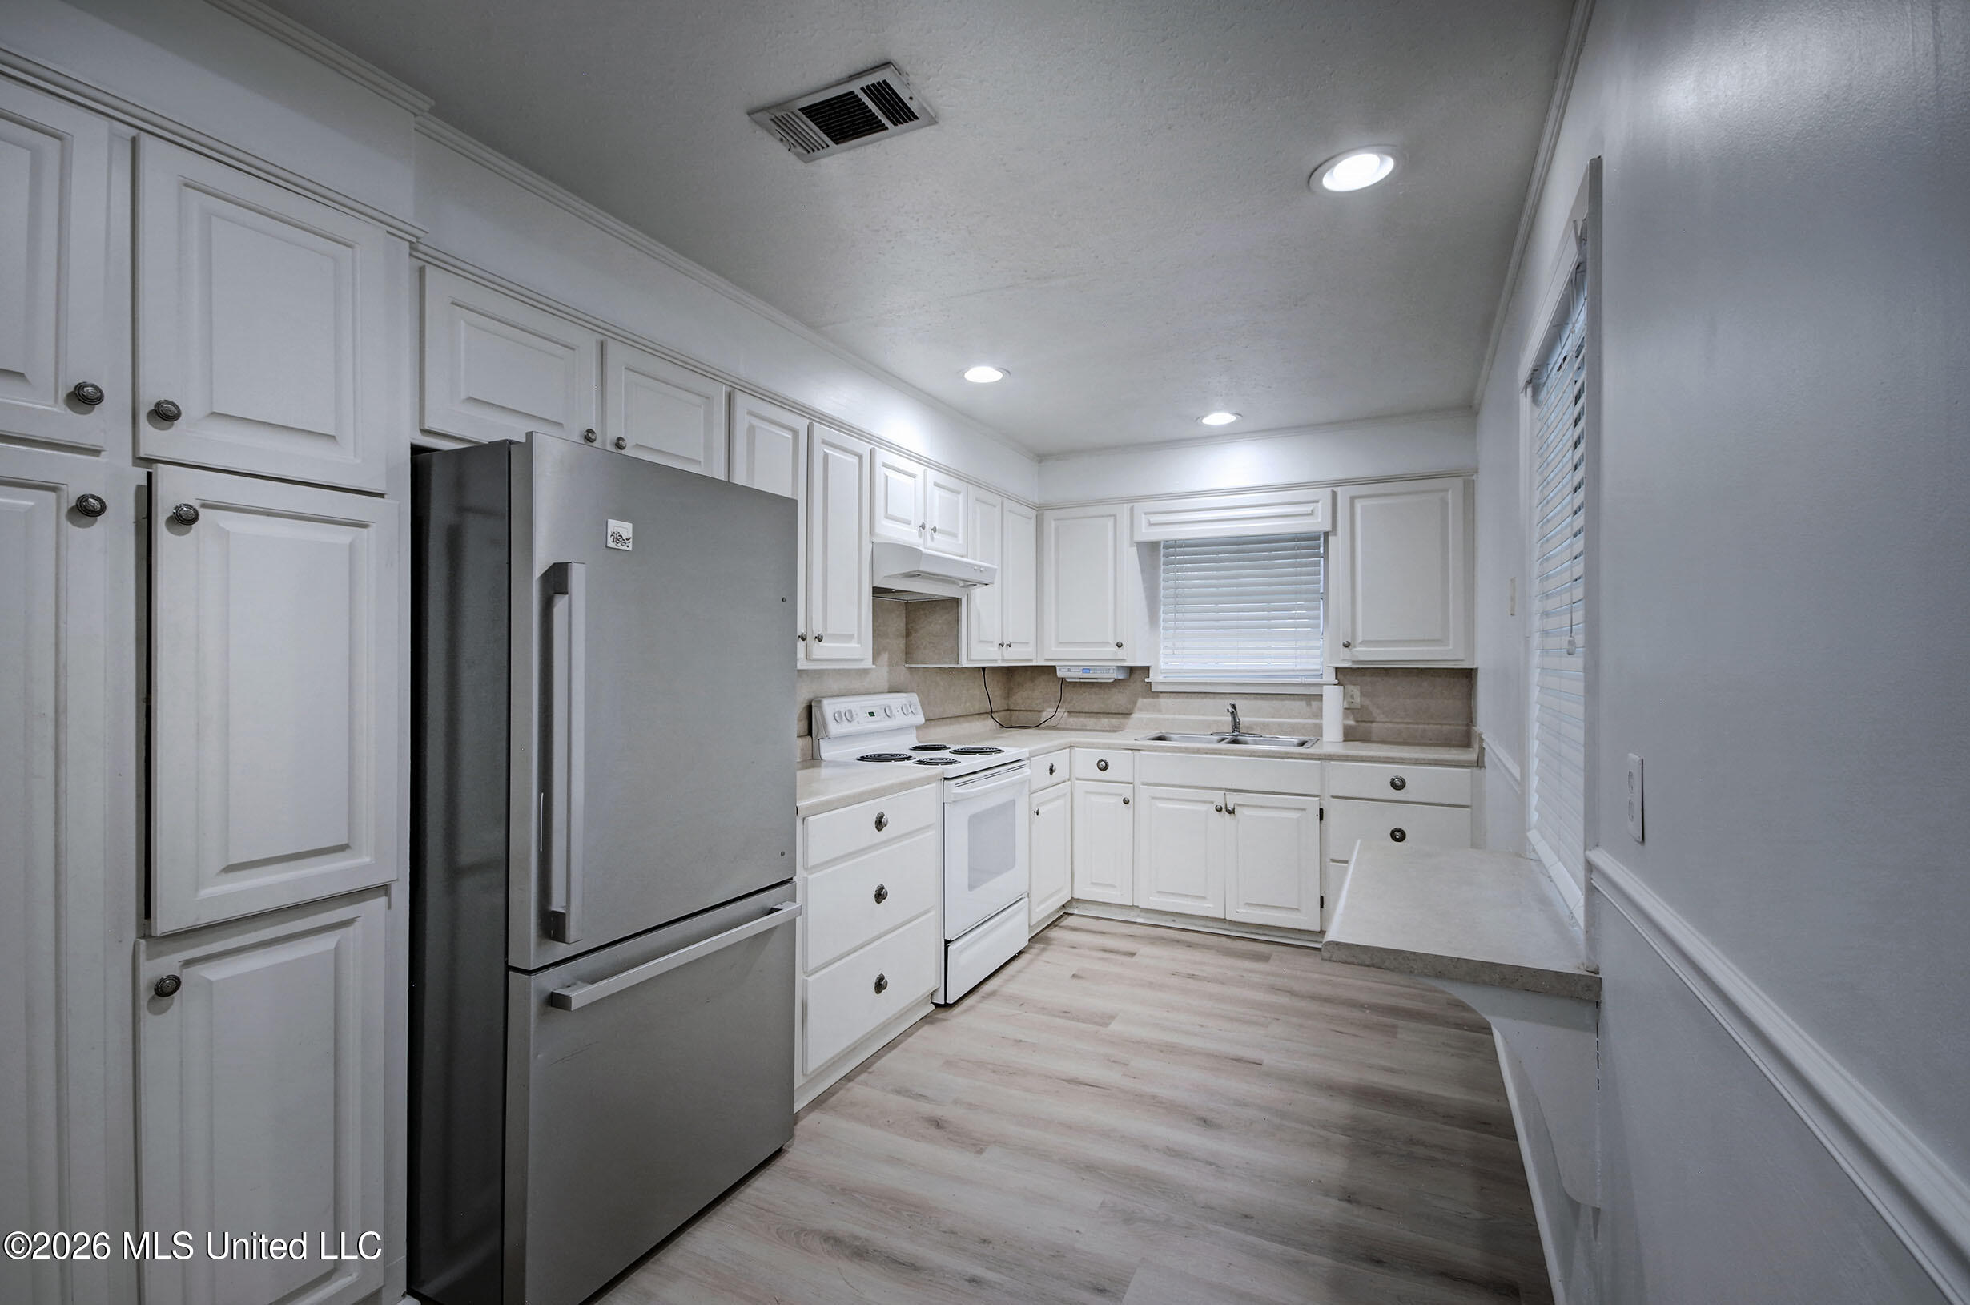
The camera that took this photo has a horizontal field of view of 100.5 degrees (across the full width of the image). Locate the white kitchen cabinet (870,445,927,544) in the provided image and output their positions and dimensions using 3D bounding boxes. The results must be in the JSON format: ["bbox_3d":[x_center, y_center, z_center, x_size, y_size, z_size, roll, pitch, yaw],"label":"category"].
[{"bbox_3d":[-0.501,-0.634,3.508,0.330,0.356,0.402,0,-1,27],"label":"white kitchen cabinet"}]

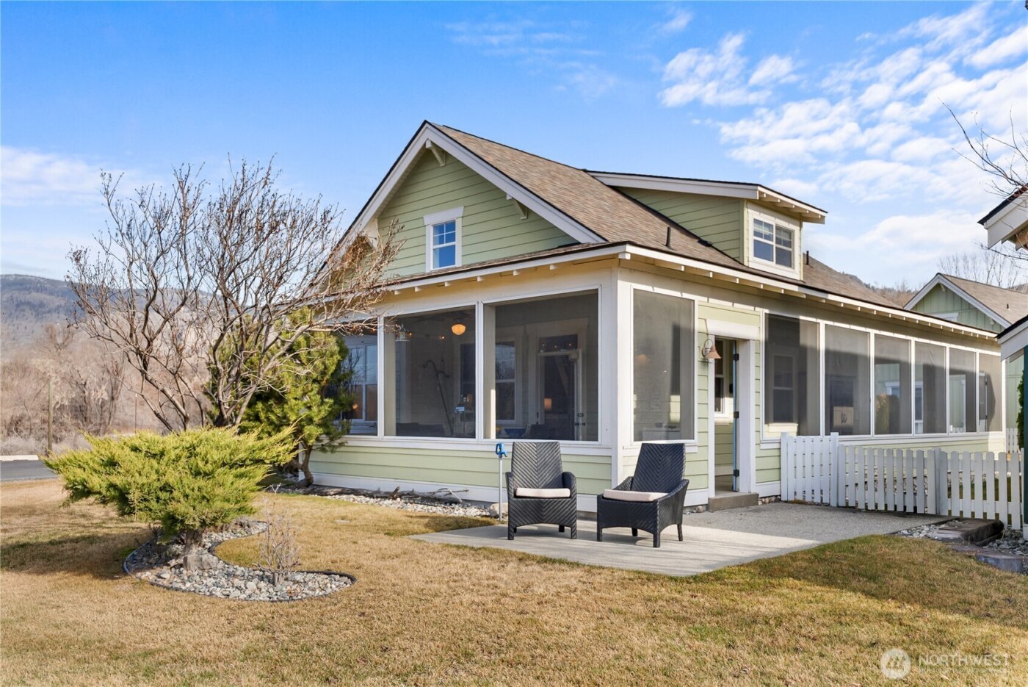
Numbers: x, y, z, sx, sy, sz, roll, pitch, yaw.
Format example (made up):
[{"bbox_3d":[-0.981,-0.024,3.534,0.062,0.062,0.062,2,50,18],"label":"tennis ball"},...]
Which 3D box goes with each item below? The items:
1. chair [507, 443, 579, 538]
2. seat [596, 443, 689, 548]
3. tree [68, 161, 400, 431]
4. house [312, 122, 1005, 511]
[{"bbox_3d":[0.260,1.475,8.167,0.690,0.920,0.740,0,-5,-3],"label":"chair"},{"bbox_3d":[1.285,1.438,7.779,0.690,0.920,0.740,-4,-6,40],"label":"seat"},{"bbox_3d":[-3.744,-0.150,10.700,4.350,4.600,4.000,0,-5,0],"label":"tree"},{"bbox_3d":[4.169,0.060,16.782,16.100,5.400,7.550,5,-7,-45],"label":"house"}]

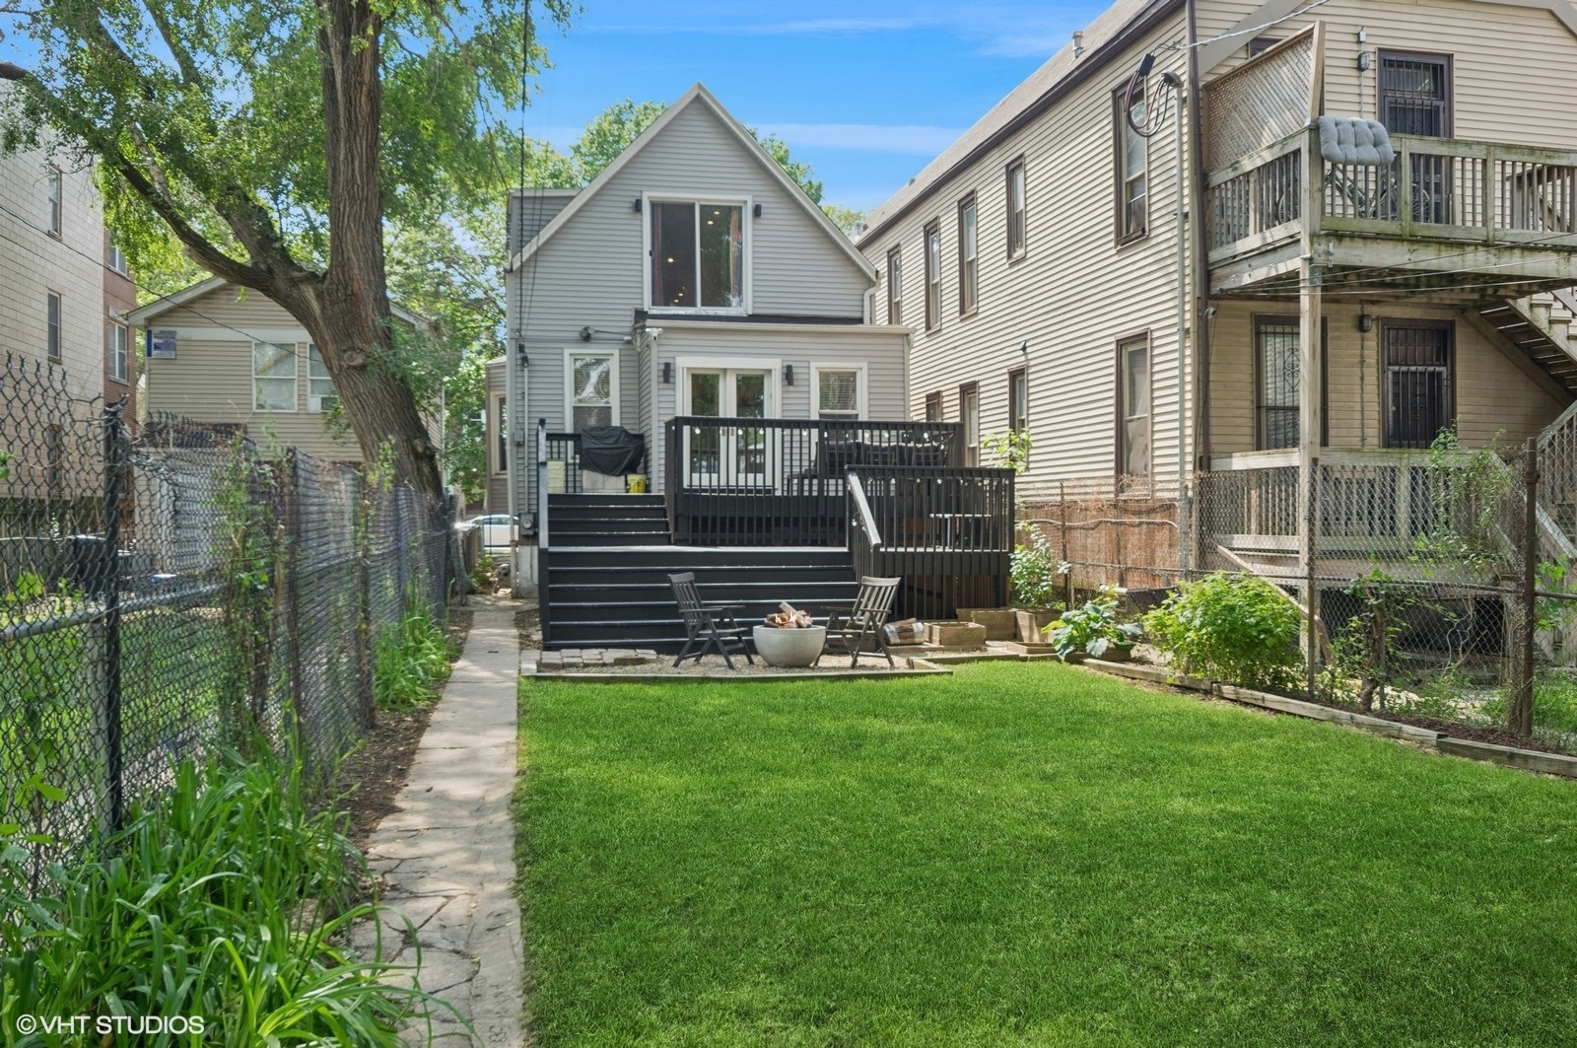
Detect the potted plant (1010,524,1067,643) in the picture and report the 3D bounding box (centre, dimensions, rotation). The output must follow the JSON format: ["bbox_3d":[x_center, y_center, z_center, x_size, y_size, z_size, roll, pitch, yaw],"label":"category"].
[{"bbox_3d":[3.009,0.717,14.700,0.630,1.400,0.600,0,0,-13],"label":"potted plant"}]

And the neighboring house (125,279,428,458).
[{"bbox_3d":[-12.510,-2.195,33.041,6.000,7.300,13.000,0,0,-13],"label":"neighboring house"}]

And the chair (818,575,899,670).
[{"bbox_3d":[0.738,1.038,13.032,0.770,0.940,0.610,0,0,-44],"label":"chair"}]

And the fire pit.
[{"bbox_3d":[0.017,1.175,13.155,0.775,0.660,0.775,0,0,0],"label":"fire pit"}]

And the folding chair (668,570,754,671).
[{"bbox_3d":[-0.827,1.030,13.119,0.770,0.965,0.610,0,0,21],"label":"folding chair"}]

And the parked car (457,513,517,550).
[{"bbox_3d":[-11.463,0.341,48.500,4.650,1.460,1.800,0,0,-13],"label":"parked car"}]

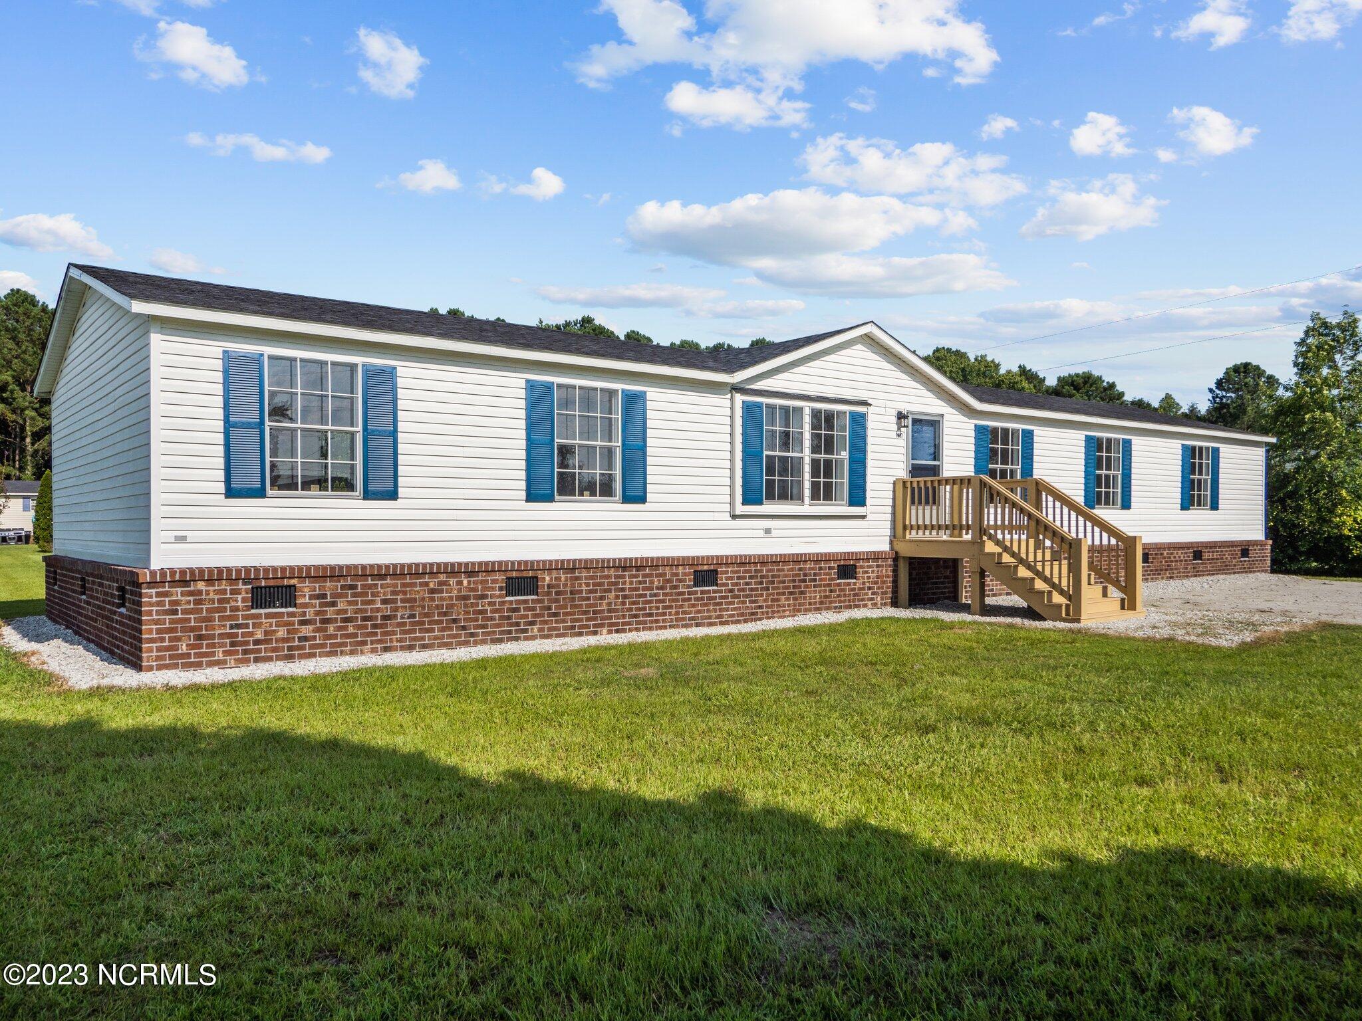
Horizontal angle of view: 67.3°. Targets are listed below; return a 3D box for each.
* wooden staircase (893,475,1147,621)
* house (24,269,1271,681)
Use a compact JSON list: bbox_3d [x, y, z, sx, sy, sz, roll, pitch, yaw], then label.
[{"bbox_3d":[4.735,0.482,14.664,1.654,1.940,3.099,0,-1,-38],"label":"wooden staircase"},{"bbox_3d":[2.180,-0.619,19.075,23.479,4.358,7.400,0,-1,-38],"label":"house"}]

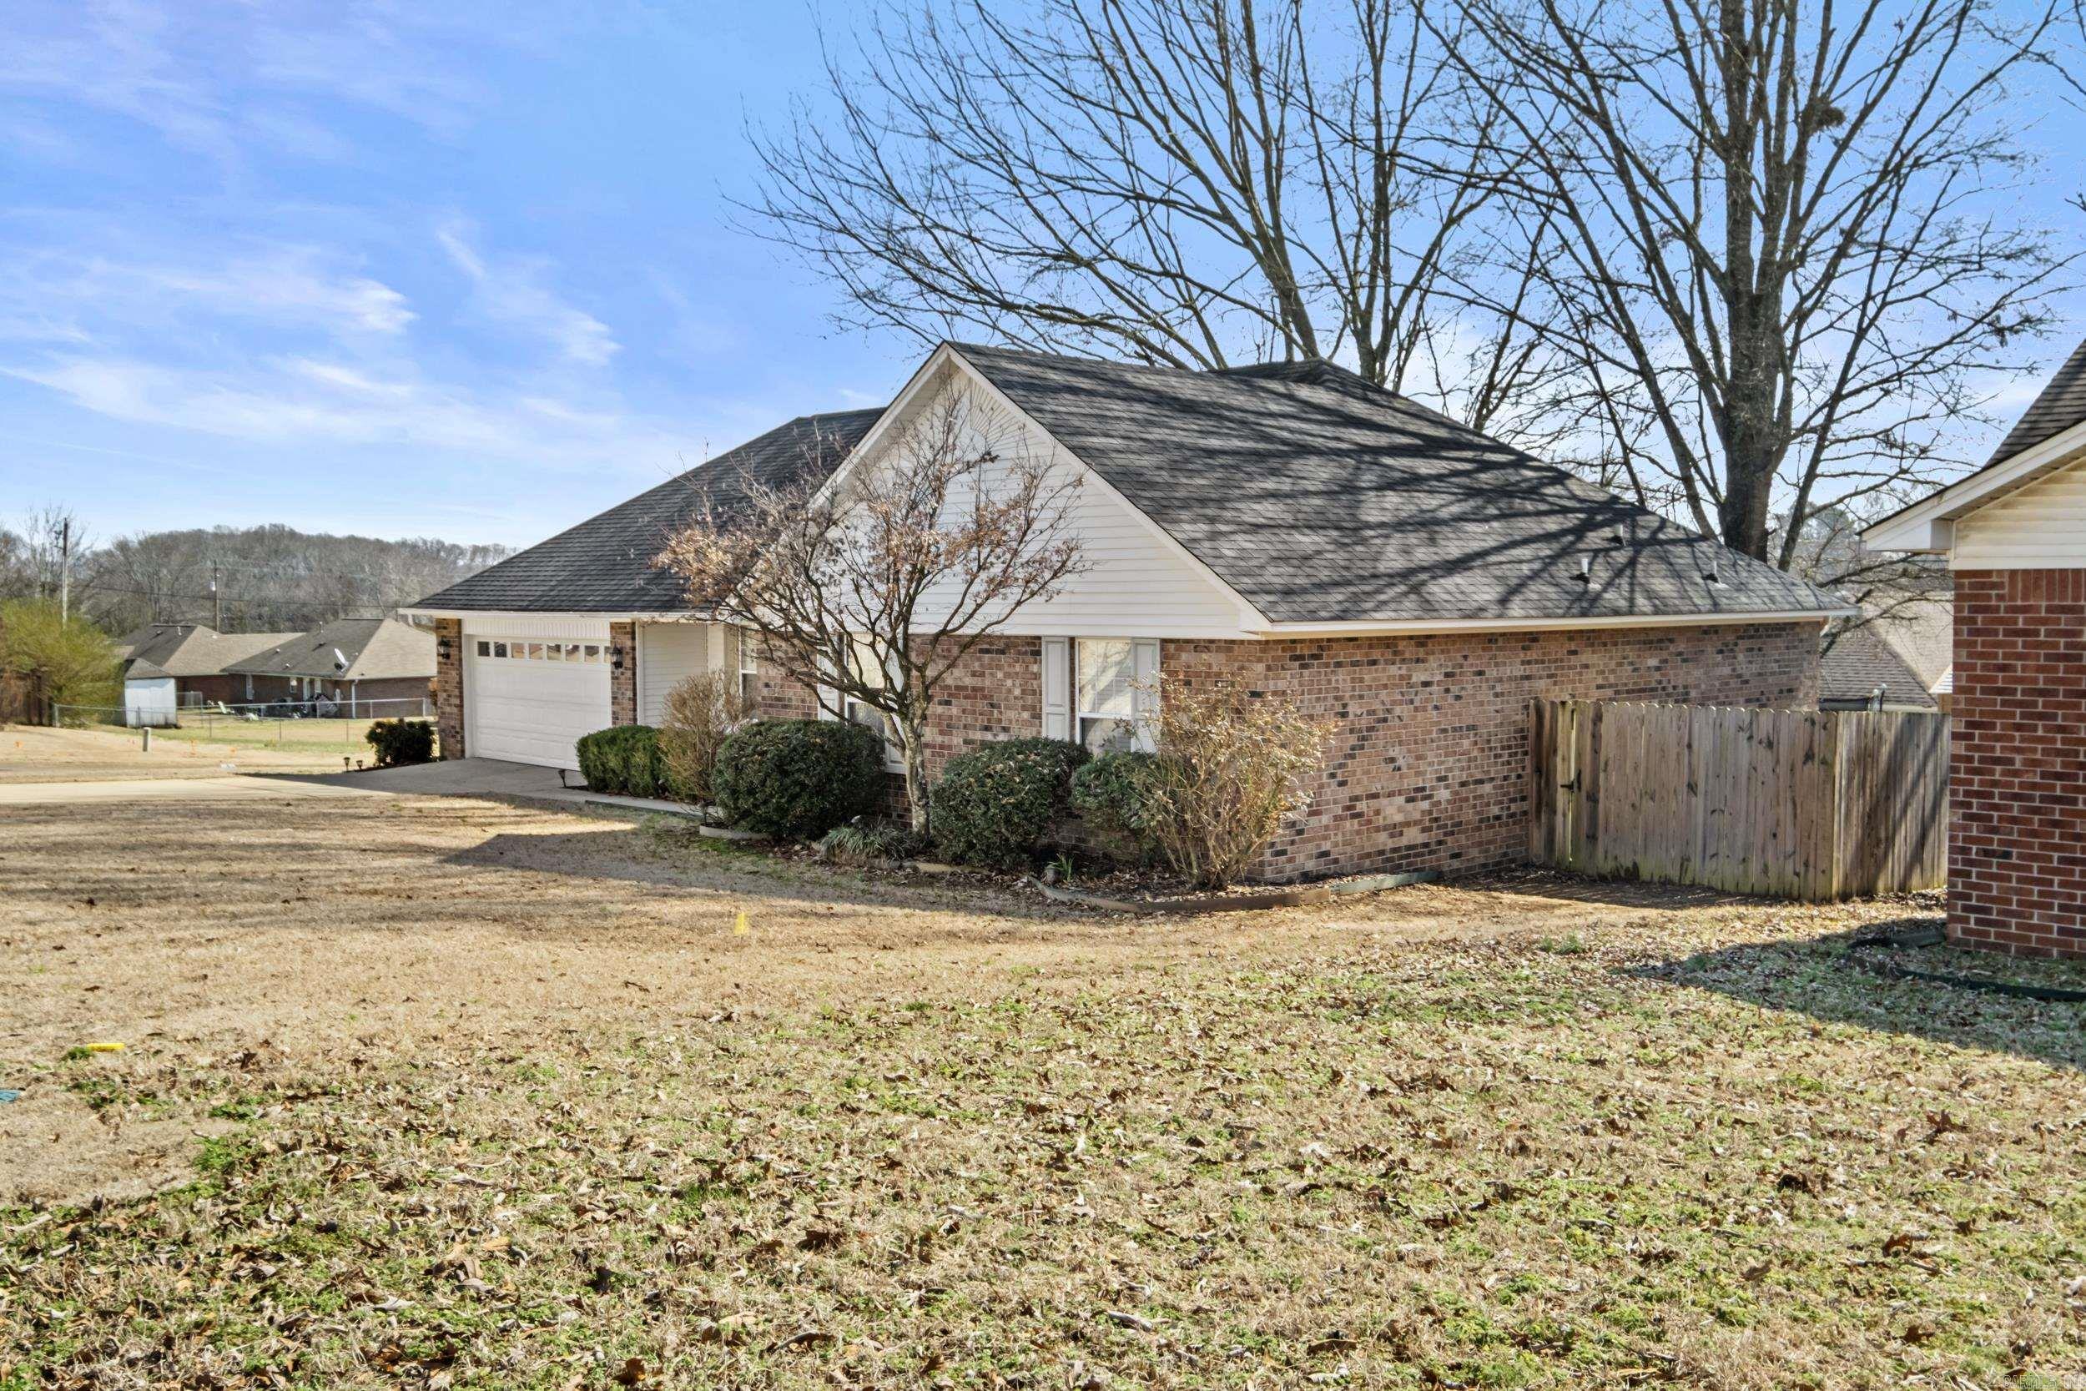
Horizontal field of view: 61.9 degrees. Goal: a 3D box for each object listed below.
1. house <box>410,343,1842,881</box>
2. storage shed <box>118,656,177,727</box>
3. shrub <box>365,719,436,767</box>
[{"bbox_3d":[-0.002,-1.752,26.671,12.025,5.963,19.529,-3,5,-42],"label":"house"},{"bbox_3d":[-41.103,-0.090,80.000,2.250,3.050,2.350,-3,5,-43],"label":"storage shed"},{"bbox_3d":[-10.800,0.788,29.200,0.950,0.760,1.000,-3,5,-42],"label":"shrub"}]

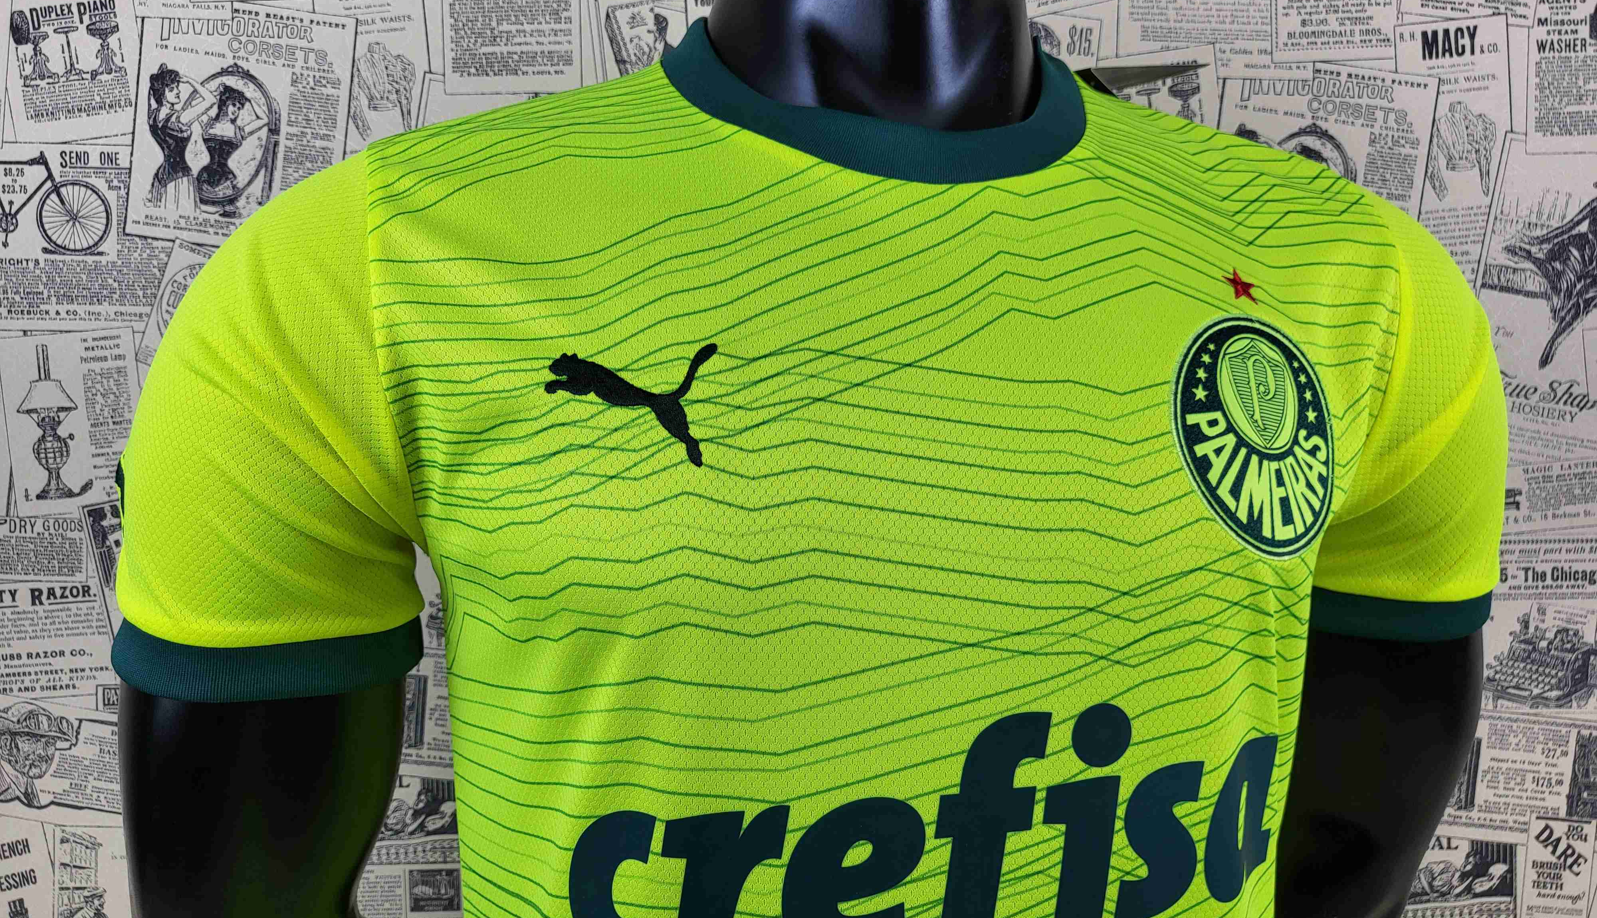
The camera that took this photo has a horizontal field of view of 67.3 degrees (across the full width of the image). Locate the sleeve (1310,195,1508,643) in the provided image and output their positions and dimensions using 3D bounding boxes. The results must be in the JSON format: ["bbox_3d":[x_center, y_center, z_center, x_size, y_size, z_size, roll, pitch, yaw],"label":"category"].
[{"bbox_3d":[0.250,-0.009,0.561,0.115,0.190,0.140,1,5,-14],"label":"sleeve"}]

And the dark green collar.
[{"bbox_3d":[0.032,-0.149,0.485,0.172,0.097,0.150,1,5,-14],"label":"dark green collar"}]

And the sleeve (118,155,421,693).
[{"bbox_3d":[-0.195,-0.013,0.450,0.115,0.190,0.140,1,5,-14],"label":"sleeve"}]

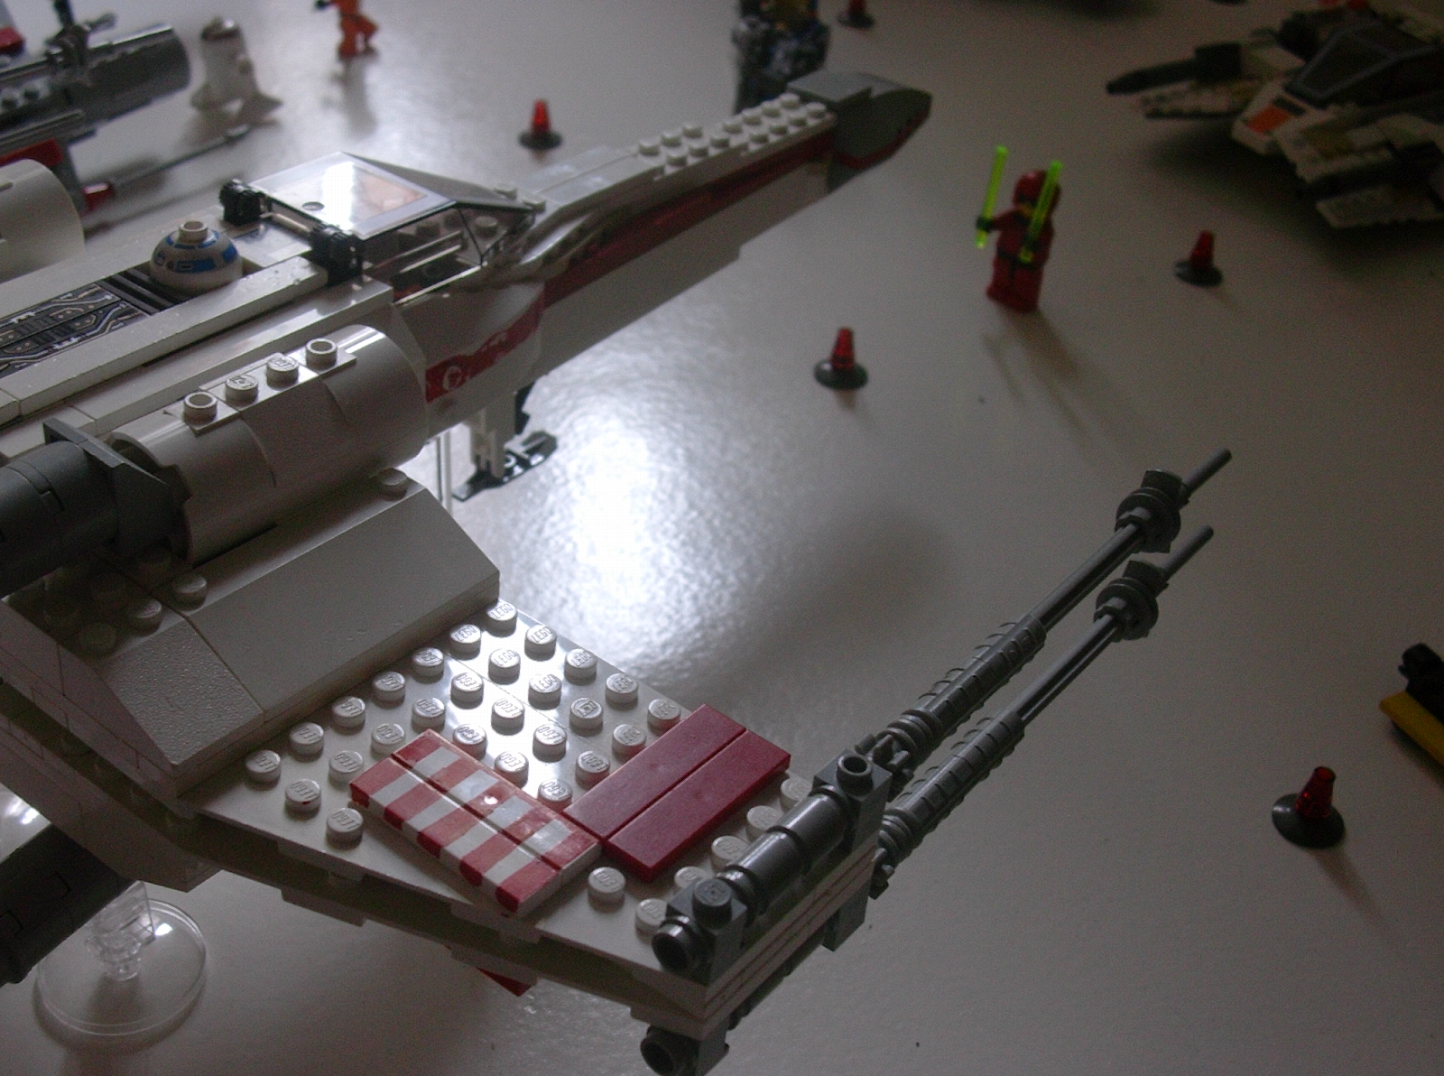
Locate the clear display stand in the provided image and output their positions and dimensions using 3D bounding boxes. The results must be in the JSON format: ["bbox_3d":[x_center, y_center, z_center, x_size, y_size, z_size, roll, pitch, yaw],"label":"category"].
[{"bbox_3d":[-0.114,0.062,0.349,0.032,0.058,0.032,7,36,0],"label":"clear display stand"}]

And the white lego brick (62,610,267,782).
[{"bbox_3d":[-0.077,0.019,0.256,0.024,0.011,0.016,29,40,26],"label":"white lego brick"}]

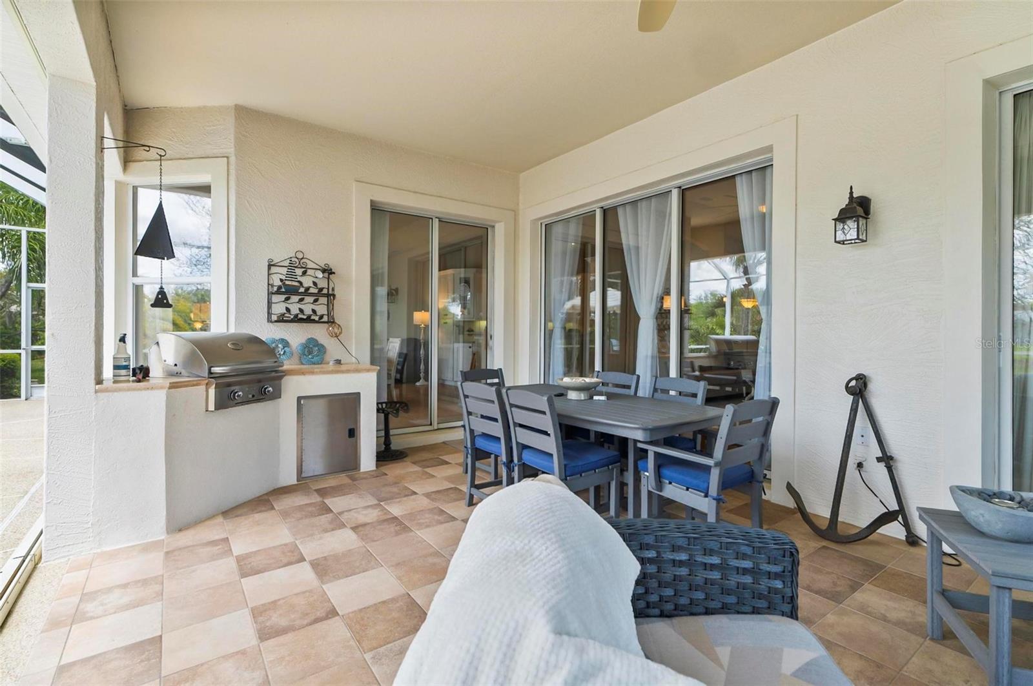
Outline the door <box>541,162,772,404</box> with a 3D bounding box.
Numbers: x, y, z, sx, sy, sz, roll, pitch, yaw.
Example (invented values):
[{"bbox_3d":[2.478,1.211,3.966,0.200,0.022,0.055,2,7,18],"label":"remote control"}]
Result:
[{"bbox_3d":[1.170,-0.193,4.502,0.130,2.420,2.740,0,0,-36],"label":"door"}]

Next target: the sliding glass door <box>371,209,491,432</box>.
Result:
[{"bbox_3d":[-0.963,-0.200,5.360,1.660,2.430,0.110,0,0,-36],"label":"sliding glass door"}]

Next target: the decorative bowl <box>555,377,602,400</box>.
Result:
[{"bbox_3d":[0.481,0.358,3.586,0.350,0.135,0.350,0,1,0],"label":"decorative bowl"}]

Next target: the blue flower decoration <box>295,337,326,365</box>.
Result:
[{"bbox_3d":[-1.913,0.075,4.267,0.265,0.258,0.075,0,1,-37],"label":"blue flower decoration"}]

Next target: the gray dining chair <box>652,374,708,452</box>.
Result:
[{"bbox_3d":[1.006,0.688,3.252,0.540,0.905,0.490,0,0,-36],"label":"gray dining chair"}]

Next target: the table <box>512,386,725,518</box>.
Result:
[{"bbox_3d":[0.405,0.770,3.214,1.000,0.740,1.920,0,0,-36],"label":"table"}]

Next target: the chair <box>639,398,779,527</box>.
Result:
[{"bbox_3d":[1.056,0.729,2.542,0.570,0.910,0.590,0,1,-33],"label":"chair"}]

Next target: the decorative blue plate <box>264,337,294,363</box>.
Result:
[{"bbox_3d":[-2.201,0.075,4.240,0.250,0.250,0.060,0,-8,-35],"label":"decorative blue plate"}]

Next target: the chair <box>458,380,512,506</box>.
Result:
[{"bbox_3d":[-0.050,0.688,3.127,0.540,0.905,0.490,0,0,-36],"label":"chair"}]

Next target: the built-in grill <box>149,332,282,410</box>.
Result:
[{"bbox_3d":[-2.181,0.184,3.356,0.580,0.510,0.620,1,1,15],"label":"built-in grill"}]

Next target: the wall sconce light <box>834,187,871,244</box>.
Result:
[{"bbox_3d":[2.034,-0.770,2.775,0.215,0.346,0.145,0,0,-36],"label":"wall sconce light"}]

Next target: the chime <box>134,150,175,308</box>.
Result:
[{"bbox_3d":[-2.311,-0.736,2.968,0.210,1.023,0.200,0,1,-37],"label":"chime"}]

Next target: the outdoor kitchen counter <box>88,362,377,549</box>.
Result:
[{"bbox_3d":[-1.981,0.689,3.586,1.860,0.920,1.170,0,1,-37],"label":"outdoor kitchen counter"}]

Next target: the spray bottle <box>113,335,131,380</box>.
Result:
[{"bbox_3d":[-2.350,0.082,2.734,0.095,0.280,0.085,0,0,37],"label":"spray bottle"}]

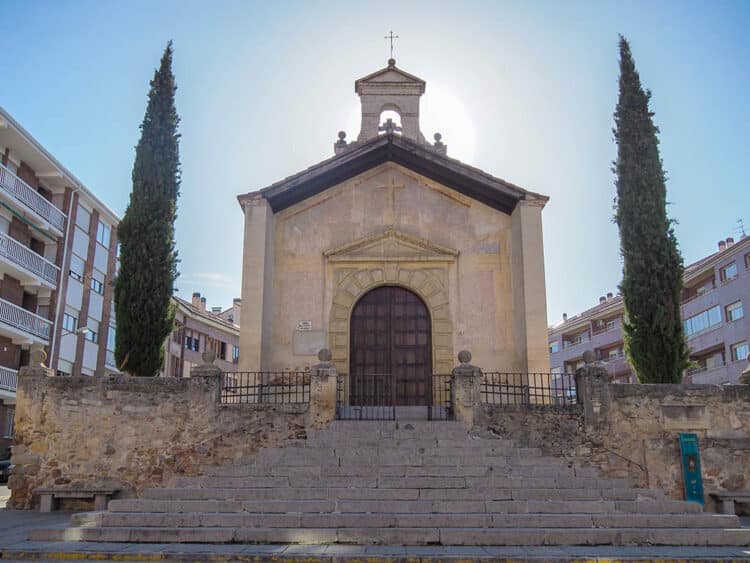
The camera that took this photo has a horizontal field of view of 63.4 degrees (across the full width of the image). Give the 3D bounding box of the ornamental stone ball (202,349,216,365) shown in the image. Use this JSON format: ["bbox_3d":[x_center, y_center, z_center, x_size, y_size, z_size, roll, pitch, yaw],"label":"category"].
[{"bbox_3d":[-3.548,1.611,13.011,0.310,0.350,0.310,0,-15,0],"label":"ornamental stone ball"}]

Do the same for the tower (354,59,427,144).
[{"bbox_3d":[0.531,-6.167,20.807,2.450,3.374,0.850,0,-15,0],"label":"tower"}]

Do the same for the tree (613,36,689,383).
[{"bbox_3d":[7.308,-1.984,16.626,1.800,10.905,1.750,0,-15,0],"label":"tree"}]

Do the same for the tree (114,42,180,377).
[{"bbox_3d":[-5.964,-1.933,16.613,1.650,10.601,1.650,0,-15,0],"label":"tree"}]

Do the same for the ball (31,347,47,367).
[{"bbox_3d":[-7.138,1.600,12.911,0.340,0.394,0.340,0,-15,0],"label":"ball"}]

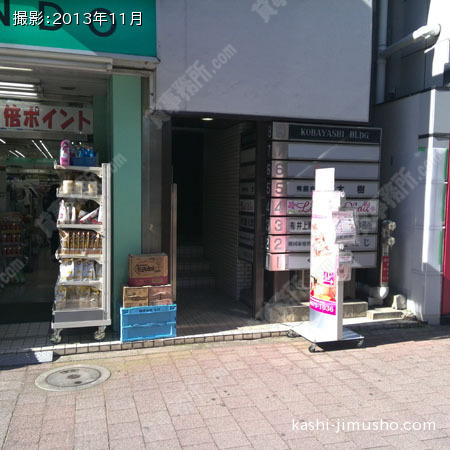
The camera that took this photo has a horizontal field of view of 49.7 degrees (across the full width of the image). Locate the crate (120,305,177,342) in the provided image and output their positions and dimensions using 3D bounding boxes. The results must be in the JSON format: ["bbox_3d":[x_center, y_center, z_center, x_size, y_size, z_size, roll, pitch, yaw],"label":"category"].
[{"bbox_3d":[-0.777,0.929,4.819,0.522,0.331,0.361,-1,4,-19],"label":"crate"}]

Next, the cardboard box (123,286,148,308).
[{"bbox_3d":[-0.897,0.690,4.771,0.231,0.220,0.320,-1,4,-19],"label":"cardboard box"}]

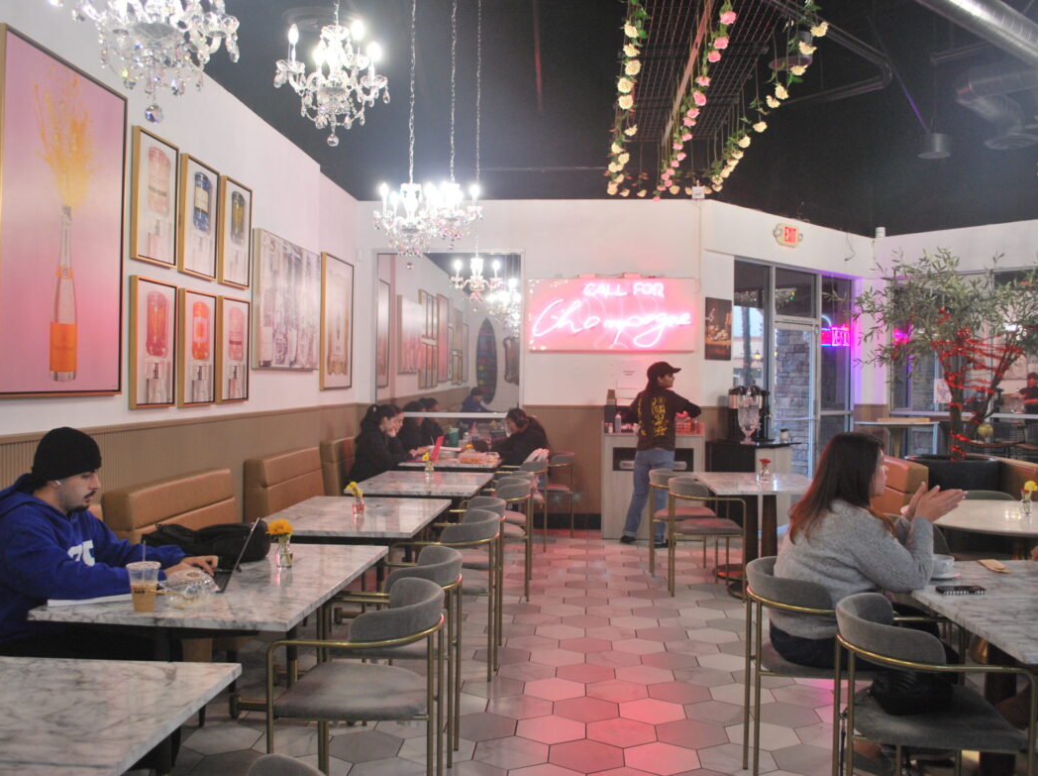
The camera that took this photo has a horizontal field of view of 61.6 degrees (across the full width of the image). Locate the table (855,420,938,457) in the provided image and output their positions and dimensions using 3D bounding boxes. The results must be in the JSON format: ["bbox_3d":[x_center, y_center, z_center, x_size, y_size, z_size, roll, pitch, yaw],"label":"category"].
[{"bbox_3d":[3.997,0.904,9.205,0.850,1.063,0.850,0,1,4],"label":"table"}]

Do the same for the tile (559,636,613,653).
[{"bbox_3d":[0.363,1.394,4.712,0.280,0.010,0.324,0,0,4],"label":"tile"}]

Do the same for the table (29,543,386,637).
[{"bbox_3d":[-0.930,0.988,2.879,0.770,0.752,1.220,0,0,4],"label":"table"}]

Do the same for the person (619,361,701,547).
[{"bbox_3d":[1.248,0.581,7.676,0.680,1.610,0.450,0,0,10],"label":"person"}]

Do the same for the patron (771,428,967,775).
[{"bbox_3d":[1.197,0.773,3.041,0.670,1.240,0.480,0,0,-8],"label":"patron"}]

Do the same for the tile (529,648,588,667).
[{"bbox_3d":[0.205,1.397,4.495,0.285,0.010,0.315,1,0,4],"label":"tile"}]

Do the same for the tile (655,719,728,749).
[{"bbox_3d":[0.697,1.399,3.503,0.285,0.010,0.315,1,0,4],"label":"tile"}]

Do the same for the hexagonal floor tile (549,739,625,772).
[{"bbox_3d":[0.252,1.379,3.249,0.280,0.010,0.324,0,0,4],"label":"hexagonal floor tile"}]

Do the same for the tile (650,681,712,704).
[{"bbox_3d":[0.768,1.463,4.166,0.297,0.010,0.320,0,1,4],"label":"tile"}]

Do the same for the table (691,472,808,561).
[{"bbox_3d":[1.763,1.069,6.443,0.770,0.750,1.220,0,1,4],"label":"table"}]

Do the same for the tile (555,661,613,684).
[{"bbox_3d":[0.326,1.390,4.224,0.280,0.010,0.324,0,0,4],"label":"tile"}]

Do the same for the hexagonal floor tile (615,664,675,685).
[{"bbox_3d":[0.617,1.412,4.262,0.288,0.010,0.317,0,0,4],"label":"hexagonal floor tile"}]

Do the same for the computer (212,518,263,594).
[{"bbox_3d":[-1.042,0.559,2.965,0.310,0.200,0.330,0,0,-12],"label":"computer"}]

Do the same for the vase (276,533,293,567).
[{"bbox_3d":[-0.820,0.569,3.047,0.054,0.108,0.054,0,0,4],"label":"vase"}]

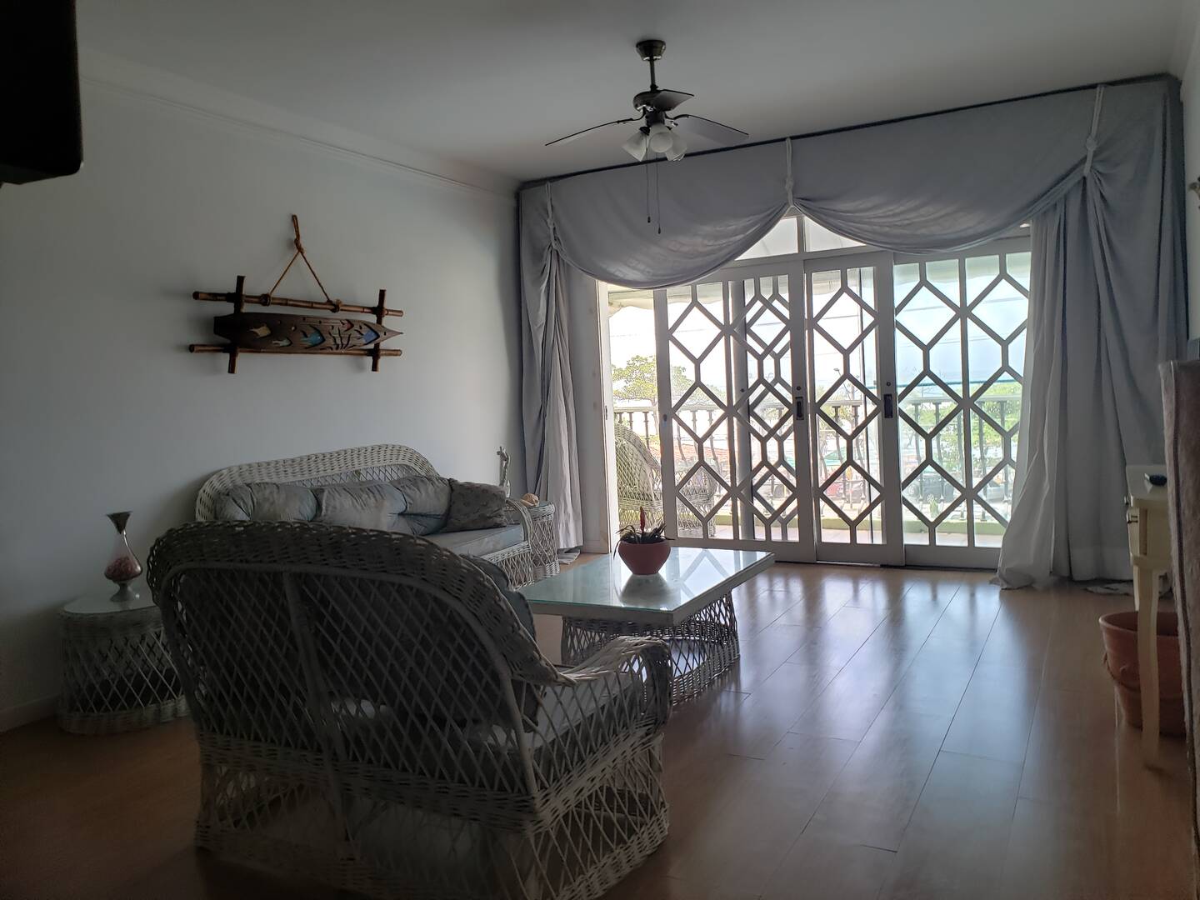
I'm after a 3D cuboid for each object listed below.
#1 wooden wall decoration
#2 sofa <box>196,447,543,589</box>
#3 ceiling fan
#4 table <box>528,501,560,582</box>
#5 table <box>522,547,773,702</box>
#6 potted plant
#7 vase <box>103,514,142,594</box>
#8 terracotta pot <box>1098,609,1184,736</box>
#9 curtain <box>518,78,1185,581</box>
[{"bbox_3d":[-1.619,-0.875,5.068,0.077,0.870,1.549,-1,5,29],"label":"wooden wall decoration"},{"bbox_3d":[-1.258,0.495,4.991,0.755,0.980,2.086,-1,5,29],"label":"sofa"},{"bbox_3d":[0.226,-1.585,4.134,1.011,0.538,1.011,-1,5,29],"label":"ceiling fan"},{"bbox_3d":[-0.585,0.629,6.247,0.589,0.461,0.589,-1,5,29],"label":"table"},{"bbox_3d":[0.216,0.762,3.990,0.800,0.440,1.171,-1,5,29],"label":"table"},{"bbox_3d":[0.192,0.397,3.995,0.234,0.291,0.234,-3,4,0],"label":"potted plant"},{"bbox_3d":[-2.115,0.461,3.980,0.166,0.384,0.166,-1,5,29],"label":"vase"},{"bbox_3d":[1.943,0.776,3.130,0.353,0.358,0.353,-1,5,29],"label":"terracotta pot"},{"bbox_3d":[1.270,-0.617,5.887,4.326,2.803,0.333,-1,5,29],"label":"curtain"}]

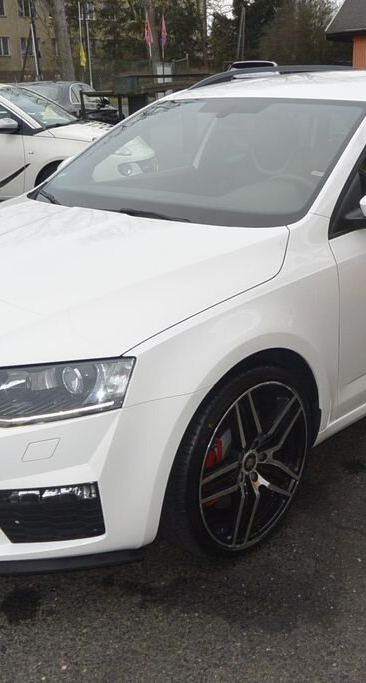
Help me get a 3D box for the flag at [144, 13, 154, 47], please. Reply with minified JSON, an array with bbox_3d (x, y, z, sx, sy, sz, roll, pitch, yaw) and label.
[{"bbox_3d":[-1.247,-11.280,27.770,0.392,1.138,0.250,-2,19,-2],"label":"flag"}]

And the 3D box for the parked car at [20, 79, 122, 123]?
[{"bbox_3d":[-2.760,-4.980,17.000,1.830,1.460,4.750,2,19,9],"label":"parked car"}]

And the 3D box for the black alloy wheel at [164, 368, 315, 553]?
[{"bbox_3d":[0.150,0.349,2.374,0.225,0.640,0.640,15,25,41],"label":"black alloy wheel"}]

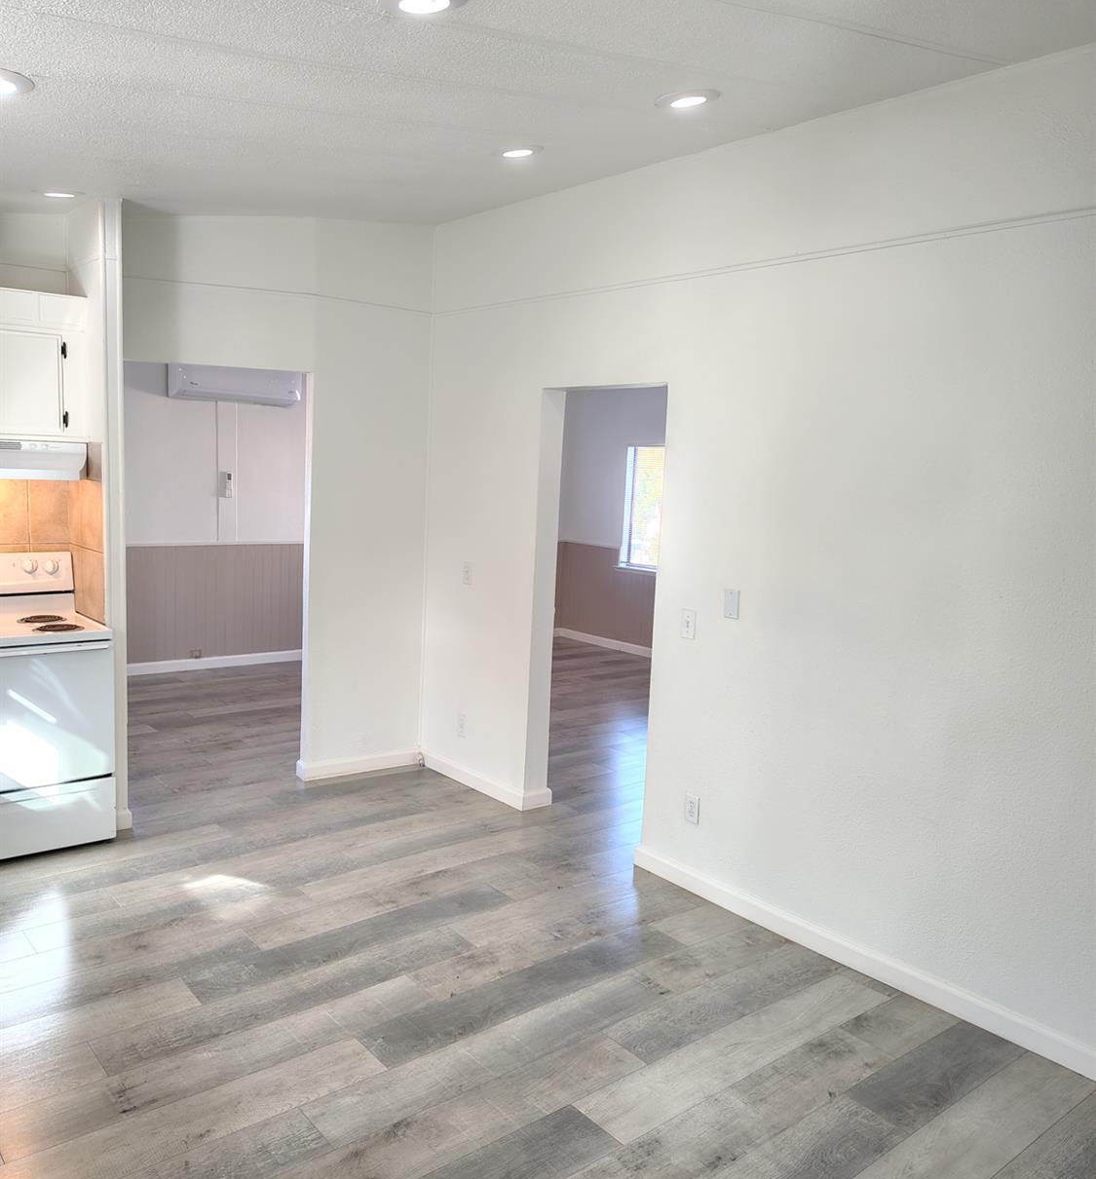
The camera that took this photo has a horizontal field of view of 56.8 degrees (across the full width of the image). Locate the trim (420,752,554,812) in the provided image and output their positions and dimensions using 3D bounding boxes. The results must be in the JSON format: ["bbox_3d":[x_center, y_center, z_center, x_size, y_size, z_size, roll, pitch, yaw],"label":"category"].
[{"bbox_3d":[-0.337,0.974,5.302,0.181,0.085,0.890,-3,9,-40],"label":"trim"}]

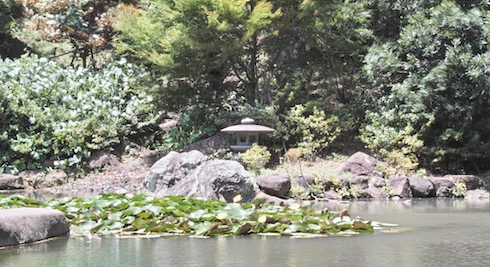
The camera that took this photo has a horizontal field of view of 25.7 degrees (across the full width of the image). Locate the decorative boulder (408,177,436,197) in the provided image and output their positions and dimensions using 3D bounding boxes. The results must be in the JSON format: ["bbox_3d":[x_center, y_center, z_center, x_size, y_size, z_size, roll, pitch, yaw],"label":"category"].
[{"bbox_3d":[3.315,1.010,20.200,0.488,0.385,0.420,0,1,0],"label":"decorative boulder"}]

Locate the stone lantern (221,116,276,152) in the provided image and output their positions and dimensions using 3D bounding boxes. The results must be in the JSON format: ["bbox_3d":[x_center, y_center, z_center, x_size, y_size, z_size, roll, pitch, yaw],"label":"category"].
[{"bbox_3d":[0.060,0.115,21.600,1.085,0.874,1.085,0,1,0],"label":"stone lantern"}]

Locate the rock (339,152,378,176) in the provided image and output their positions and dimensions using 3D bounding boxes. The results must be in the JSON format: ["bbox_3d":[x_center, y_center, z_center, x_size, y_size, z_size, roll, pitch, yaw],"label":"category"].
[{"bbox_3d":[2.353,0.643,22.300,0.829,0.483,0.620,0,1,0],"label":"rock"}]

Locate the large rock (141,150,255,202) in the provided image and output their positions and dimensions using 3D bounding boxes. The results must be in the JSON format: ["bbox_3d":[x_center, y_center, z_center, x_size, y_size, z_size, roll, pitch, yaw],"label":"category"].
[{"bbox_3d":[-0.864,0.844,21.000,2.255,1.005,1.600,0,1,0],"label":"large rock"}]

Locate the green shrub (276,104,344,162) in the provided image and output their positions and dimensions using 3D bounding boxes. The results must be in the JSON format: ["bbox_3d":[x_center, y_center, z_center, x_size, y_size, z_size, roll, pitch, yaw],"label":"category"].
[{"bbox_3d":[1.357,-0.021,22.200,1.311,1.156,1.150,0,1,0],"label":"green shrub"}]

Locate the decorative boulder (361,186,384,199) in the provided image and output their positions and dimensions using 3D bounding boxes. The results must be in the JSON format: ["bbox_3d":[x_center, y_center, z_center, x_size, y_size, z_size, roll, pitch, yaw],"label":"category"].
[{"bbox_3d":[2.513,1.163,21.200,0.473,0.229,0.360,0,1,0],"label":"decorative boulder"}]

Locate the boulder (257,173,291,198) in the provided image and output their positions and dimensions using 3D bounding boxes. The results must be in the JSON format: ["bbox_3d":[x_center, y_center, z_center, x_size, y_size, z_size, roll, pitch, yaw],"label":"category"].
[{"bbox_3d":[0.579,1.040,21.300,0.683,0.480,0.520,0,1,0],"label":"boulder"}]

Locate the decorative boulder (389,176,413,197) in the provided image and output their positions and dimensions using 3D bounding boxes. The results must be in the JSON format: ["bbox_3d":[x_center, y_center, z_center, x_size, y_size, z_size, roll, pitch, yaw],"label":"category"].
[{"bbox_3d":[3.072,1.067,21.250,0.474,0.422,0.430,0,1,0],"label":"decorative boulder"}]

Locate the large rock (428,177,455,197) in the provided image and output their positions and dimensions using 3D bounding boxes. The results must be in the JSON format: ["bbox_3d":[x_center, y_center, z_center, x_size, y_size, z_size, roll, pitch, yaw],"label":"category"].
[{"bbox_3d":[3.728,1.010,20.300,0.491,0.377,0.420,0,1,0],"label":"large rock"}]

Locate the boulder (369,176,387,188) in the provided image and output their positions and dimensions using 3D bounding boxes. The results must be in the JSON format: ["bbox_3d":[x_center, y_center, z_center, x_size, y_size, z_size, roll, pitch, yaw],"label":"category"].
[{"bbox_3d":[2.530,0.934,20.500,0.334,0.229,0.280,0,1,0],"label":"boulder"}]

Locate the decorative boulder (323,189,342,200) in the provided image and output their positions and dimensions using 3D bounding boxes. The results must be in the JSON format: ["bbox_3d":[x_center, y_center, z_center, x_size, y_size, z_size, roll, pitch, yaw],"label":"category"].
[{"bbox_3d":[1.636,1.139,20.000,0.353,0.214,0.280,0,1,0],"label":"decorative boulder"}]

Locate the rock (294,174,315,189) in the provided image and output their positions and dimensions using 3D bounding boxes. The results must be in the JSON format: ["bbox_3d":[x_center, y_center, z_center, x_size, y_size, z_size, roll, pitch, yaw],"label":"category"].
[{"bbox_3d":[1.189,0.960,21.500,0.400,0.271,0.360,0,1,0],"label":"rock"}]

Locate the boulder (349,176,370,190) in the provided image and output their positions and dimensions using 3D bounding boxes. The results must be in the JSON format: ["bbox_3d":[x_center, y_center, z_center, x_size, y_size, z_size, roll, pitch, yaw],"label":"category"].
[{"bbox_3d":[2.181,0.948,20.400,0.398,0.266,0.320,0,1,0],"label":"boulder"}]

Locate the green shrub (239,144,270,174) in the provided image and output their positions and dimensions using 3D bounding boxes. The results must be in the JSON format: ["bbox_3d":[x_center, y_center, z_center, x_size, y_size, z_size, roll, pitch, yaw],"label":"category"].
[{"bbox_3d":[0.193,0.529,21.900,0.652,0.593,0.600,0,1,0],"label":"green shrub"}]

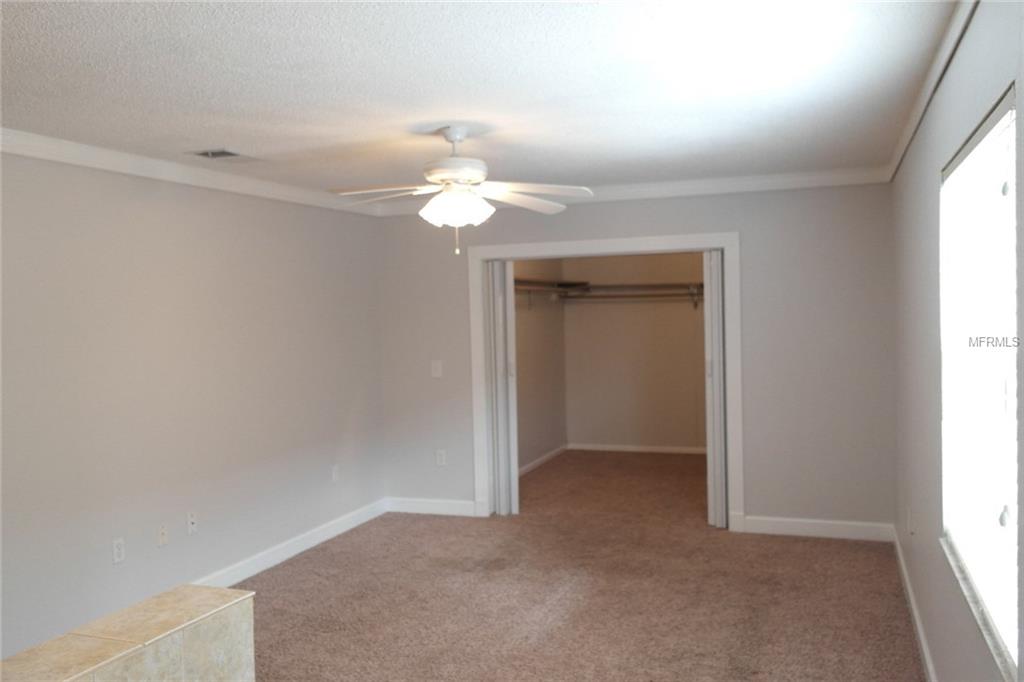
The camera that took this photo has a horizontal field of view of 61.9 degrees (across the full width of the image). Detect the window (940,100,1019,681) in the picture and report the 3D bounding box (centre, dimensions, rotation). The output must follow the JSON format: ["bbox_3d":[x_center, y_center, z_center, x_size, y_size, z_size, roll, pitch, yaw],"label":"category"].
[{"bbox_3d":[1.311,0.086,2.371,0.090,1.291,1.312,-1,2,21],"label":"window"}]

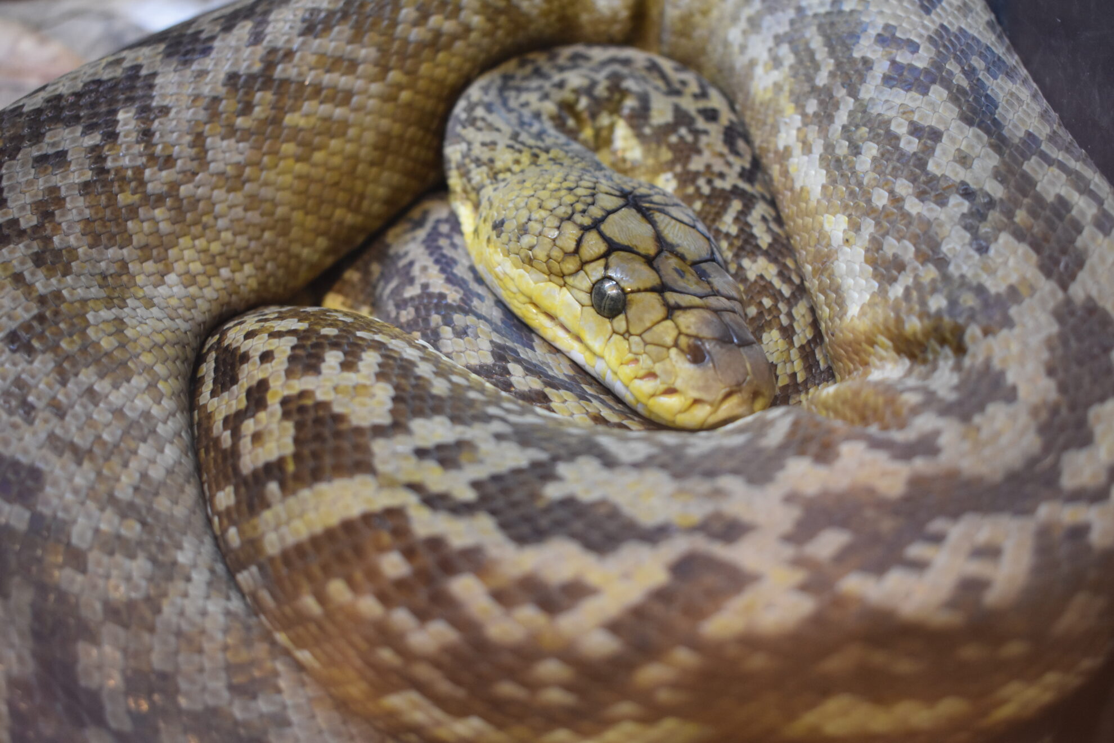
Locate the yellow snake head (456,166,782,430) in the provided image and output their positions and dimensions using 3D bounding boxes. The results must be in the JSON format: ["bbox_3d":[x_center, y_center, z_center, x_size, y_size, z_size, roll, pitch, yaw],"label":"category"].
[{"bbox_3d":[0.021,-0.029,0.371,0.062,0.041,0.112,-14,40,-26],"label":"yellow snake head"}]

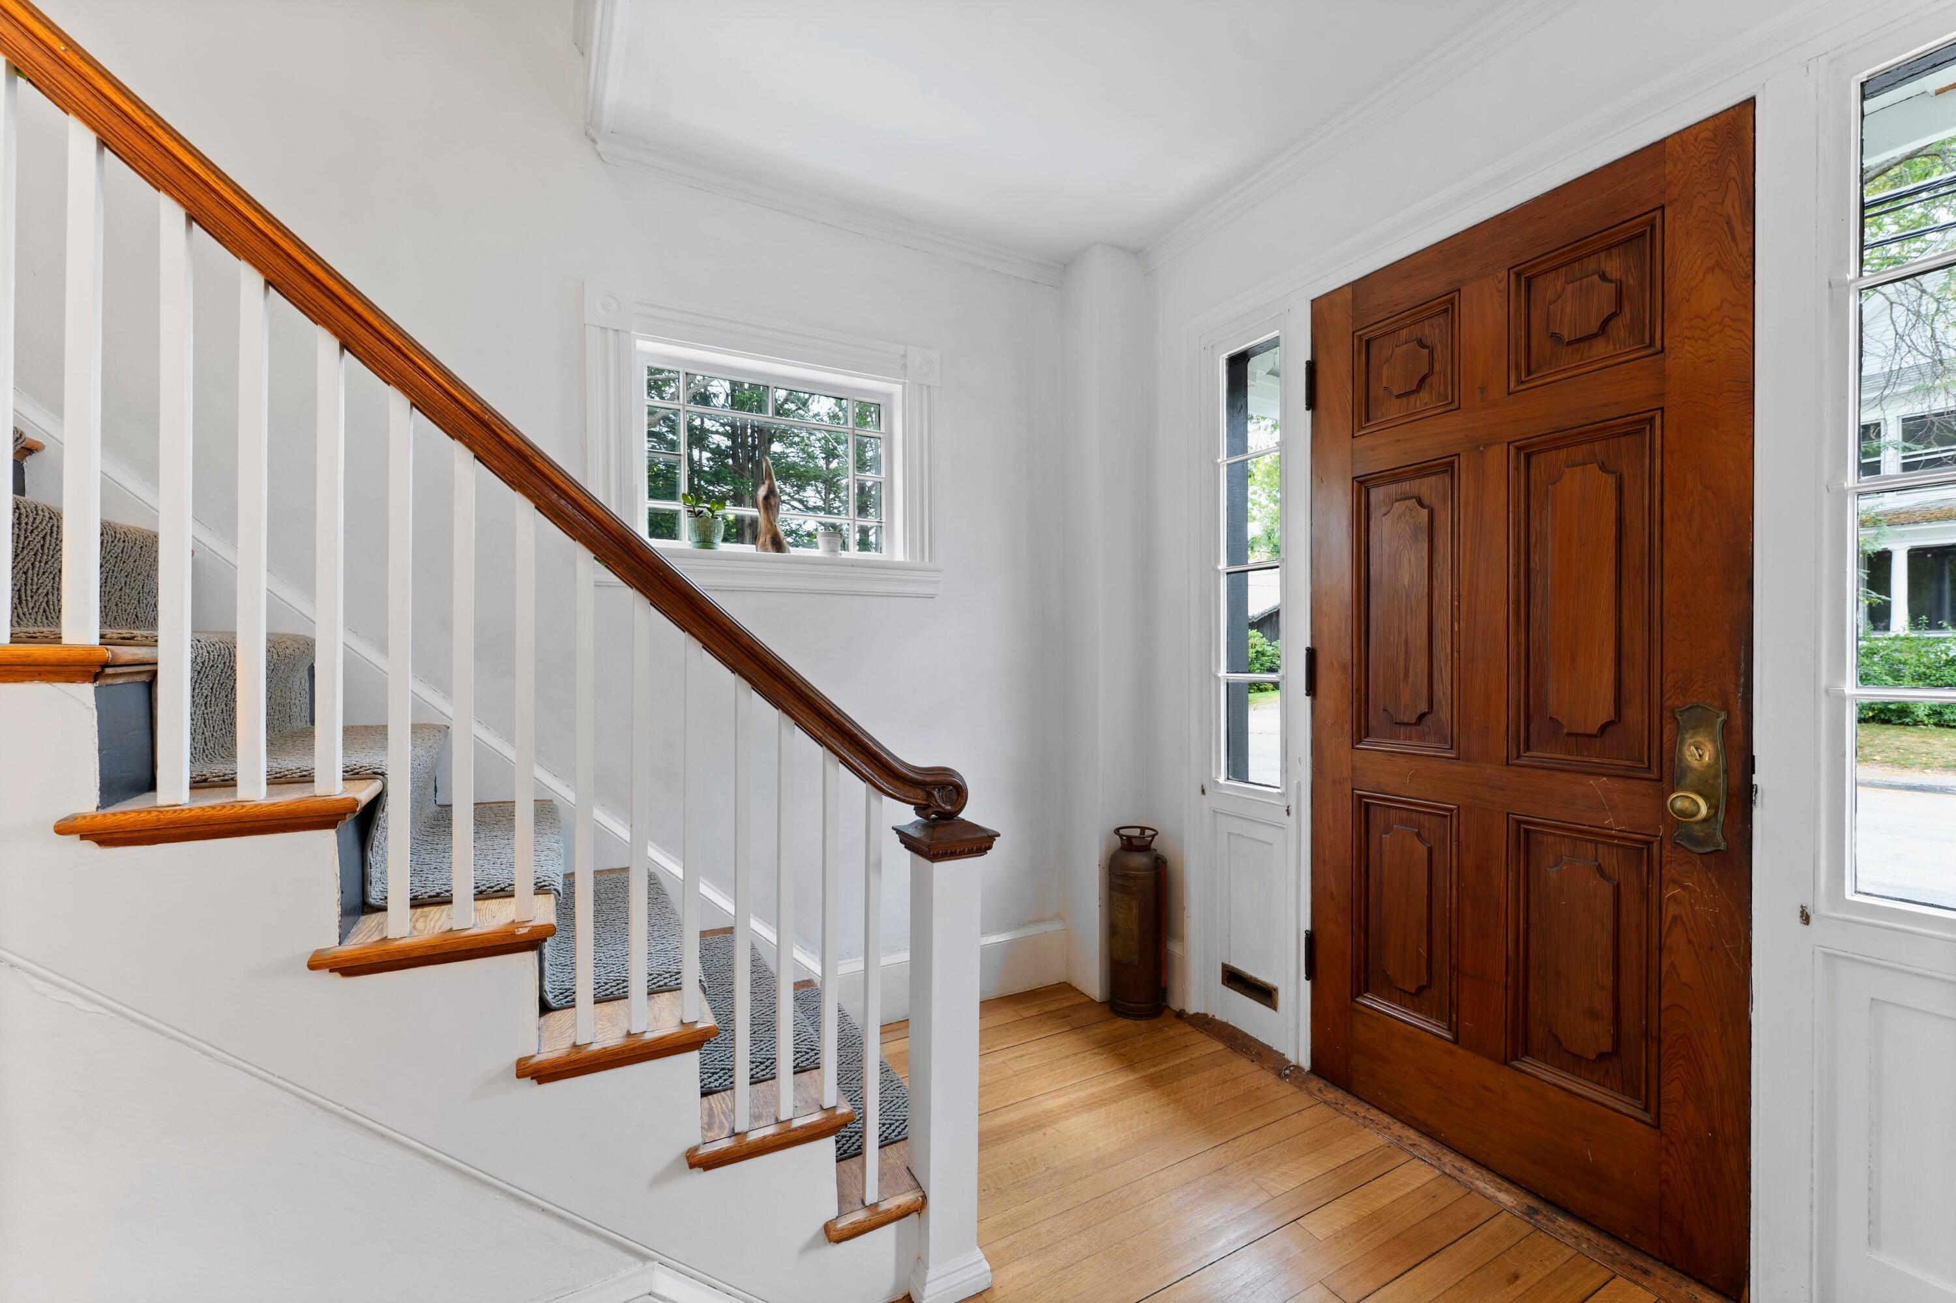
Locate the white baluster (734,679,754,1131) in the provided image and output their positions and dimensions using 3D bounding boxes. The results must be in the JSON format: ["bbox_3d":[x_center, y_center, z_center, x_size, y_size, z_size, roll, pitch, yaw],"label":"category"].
[{"bbox_3d":[-0.387,0.411,1.253,0.023,0.745,0.023,0,0,-28],"label":"white baluster"}]

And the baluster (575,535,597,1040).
[{"bbox_3d":[-0.590,0.211,1.143,0.023,0.748,0.023,0,0,-28],"label":"baluster"}]

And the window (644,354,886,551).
[{"bbox_3d":[-0.637,-0.591,2.363,0.771,0.537,0.053,0,0,-28],"label":"window"}]

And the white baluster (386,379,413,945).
[{"bbox_3d":[-0.786,0.015,1.037,0.023,0.743,0.023,0,0,-28],"label":"white baluster"}]

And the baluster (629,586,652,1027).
[{"bbox_3d":[-0.523,0.247,1.179,0.023,0.681,0.023,0,0,-28],"label":"baluster"}]

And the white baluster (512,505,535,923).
[{"bbox_3d":[-0.658,0.080,1.106,0.023,0.619,0.023,0,0,-28],"label":"white baluster"}]

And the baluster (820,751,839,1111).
[{"bbox_3d":[-0.259,0.477,1.323,0.023,0.622,0.023,0,0,-28],"label":"baluster"}]

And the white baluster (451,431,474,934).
[{"bbox_3d":[-0.724,0.046,1.071,0.023,0.682,0.023,0,0,-28],"label":"white baluster"}]

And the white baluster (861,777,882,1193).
[{"bbox_3d":[-0.190,0.607,1.360,0.023,0.742,0.023,0,0,-28],"label":"white baluster"}]

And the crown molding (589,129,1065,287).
[{"bbox_3d":[-0.350,-1.340,2.357,1.516,0.067,0.059,0,0,-28],"label":"crown molding"}]

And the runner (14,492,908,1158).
[{"bbox_3d":[-0.897,0.447,1.538,1.492,1.339,0.740,0,0,-28],"label":"runner"}]

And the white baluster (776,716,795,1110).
[{"bbox_3d":[-0.325,0.444,1.287,0.023,0.687,0.023,0,0,-28],"label":"white baluster"}]

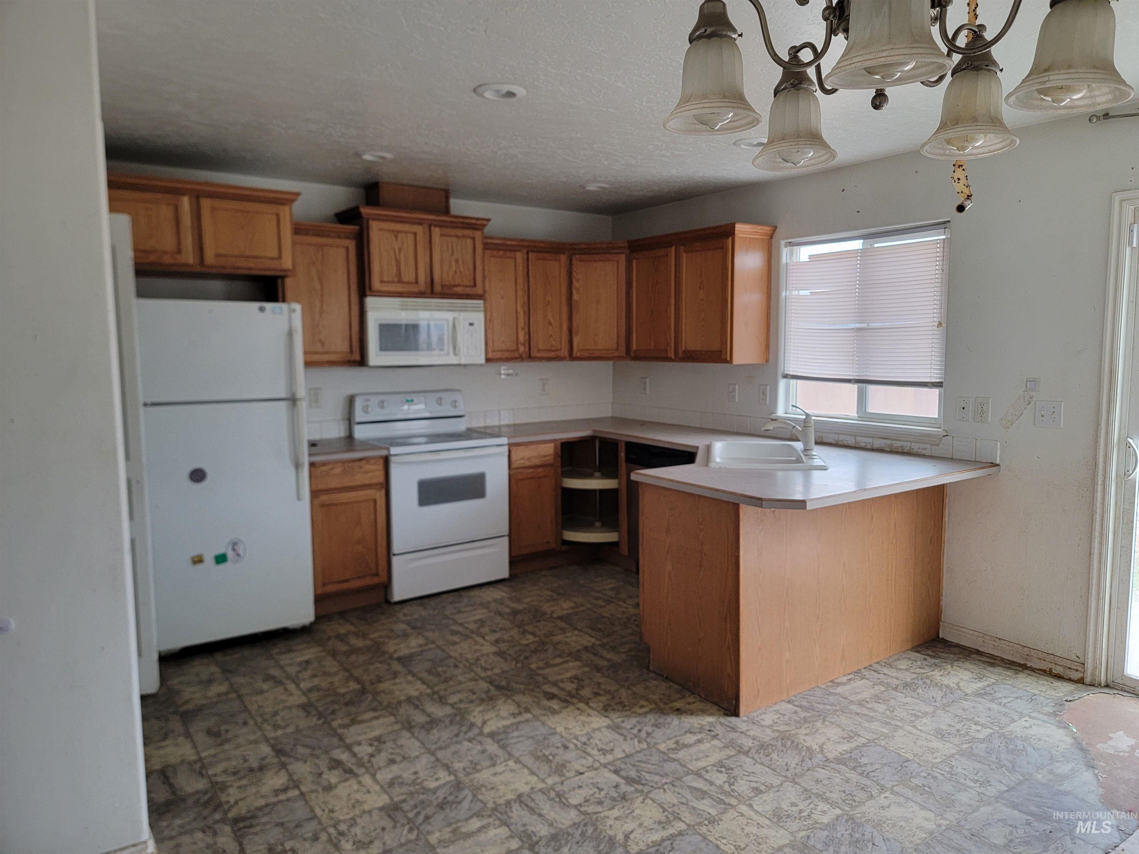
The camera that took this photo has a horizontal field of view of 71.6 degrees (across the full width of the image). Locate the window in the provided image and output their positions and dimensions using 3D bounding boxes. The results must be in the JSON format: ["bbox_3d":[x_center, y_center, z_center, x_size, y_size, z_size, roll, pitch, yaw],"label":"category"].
[{"bbox_3d":[1.584,-0.535,4.308,0.090,1.020,1.027,-5,7,-35],"label":"window"}]

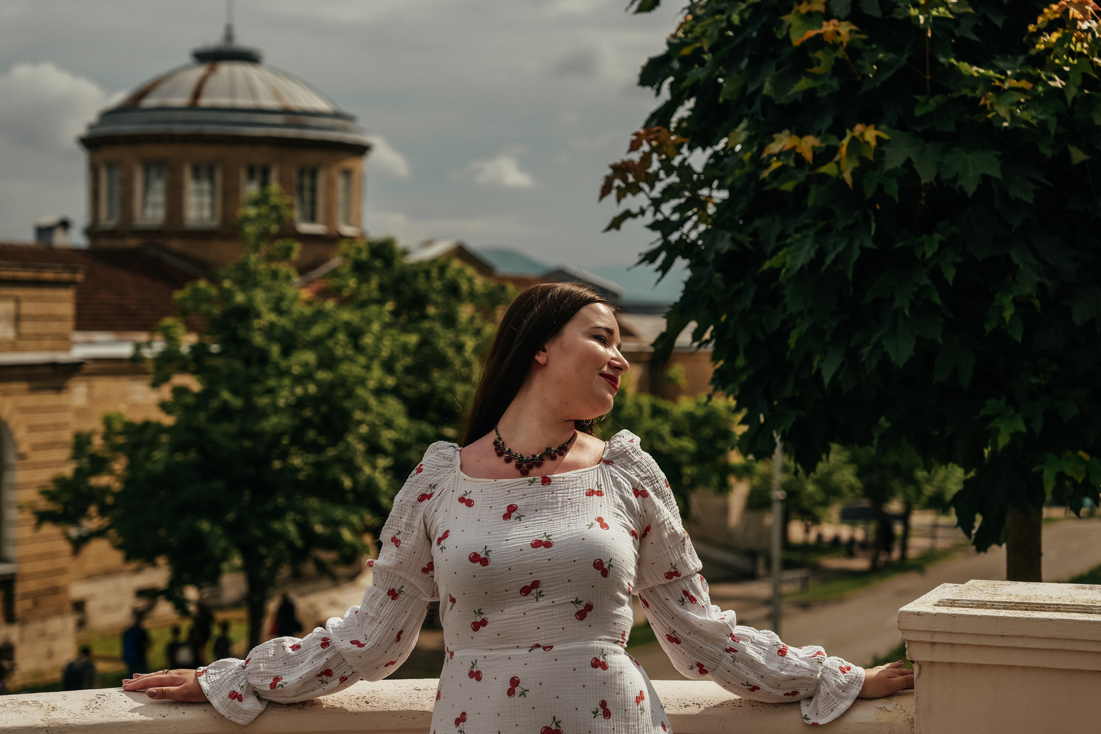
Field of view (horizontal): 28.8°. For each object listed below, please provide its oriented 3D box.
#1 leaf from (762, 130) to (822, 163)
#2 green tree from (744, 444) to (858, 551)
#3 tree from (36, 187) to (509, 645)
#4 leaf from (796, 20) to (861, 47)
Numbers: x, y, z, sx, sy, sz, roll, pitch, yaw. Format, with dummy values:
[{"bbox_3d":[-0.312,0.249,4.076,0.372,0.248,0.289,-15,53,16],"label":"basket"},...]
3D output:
[{"bbox_3d":[0.611,-0.556,5.400,0.150,0.085,0.100,1,2,0],"label":"leaf"},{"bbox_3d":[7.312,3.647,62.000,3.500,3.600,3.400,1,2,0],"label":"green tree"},{"bbox_3d":[-4.809,1.270,37.000,7.900,8.700,7.200,1,2,0],"label":"tree"},{"bbox_3d":[0.700,-0.840,5.400,0.160,0.075,0.100,1,2,0],"label":"leaf"}]

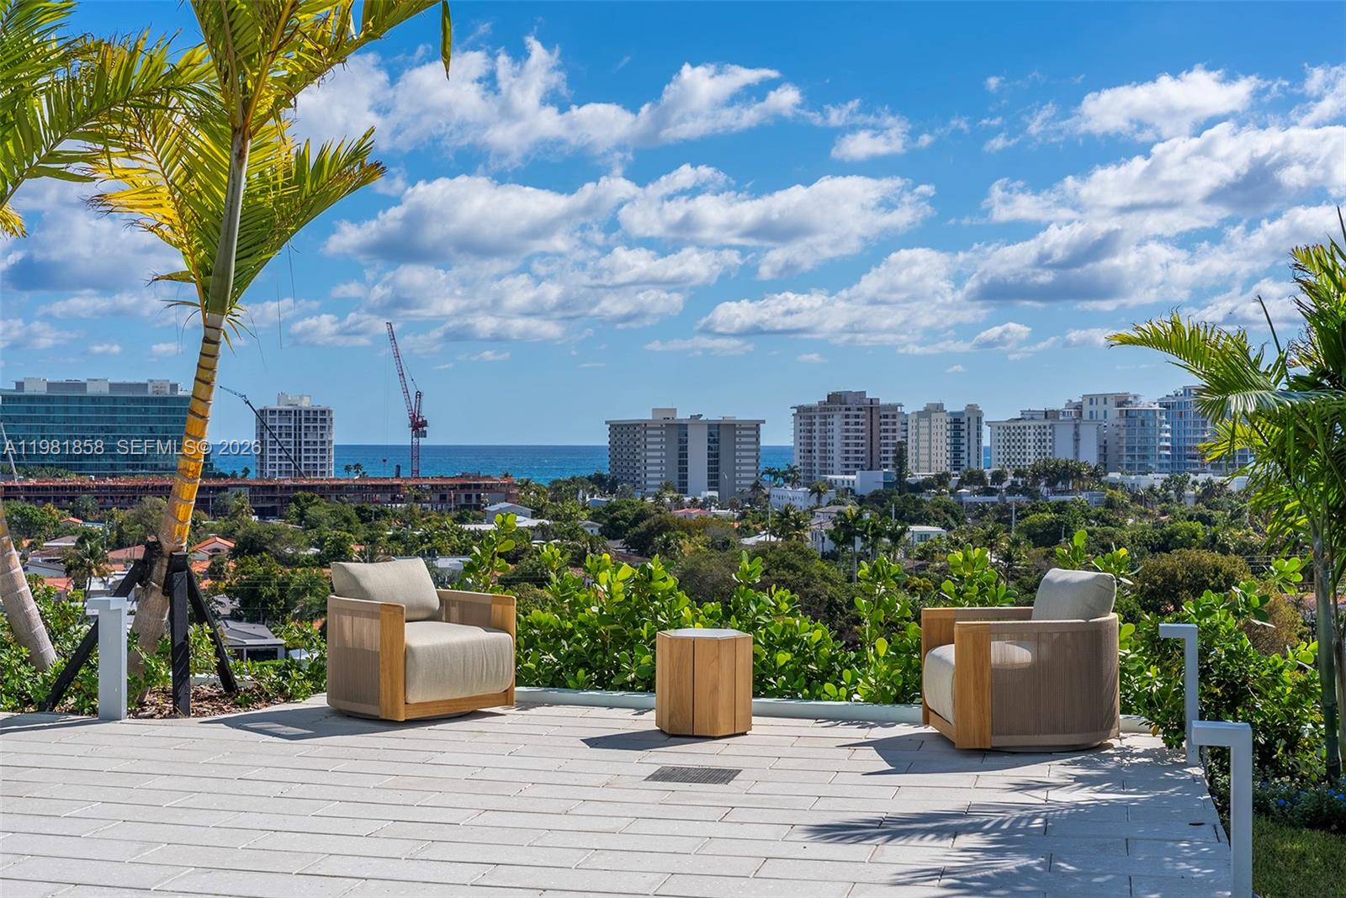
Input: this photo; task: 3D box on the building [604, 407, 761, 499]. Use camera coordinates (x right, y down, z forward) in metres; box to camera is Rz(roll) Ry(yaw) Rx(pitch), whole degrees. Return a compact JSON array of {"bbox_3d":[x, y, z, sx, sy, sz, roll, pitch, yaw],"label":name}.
[{"bbox_3d":[4.393,2.941,731.823,51.000,38.000,49.000,0,0,-16],"label":"building"}]

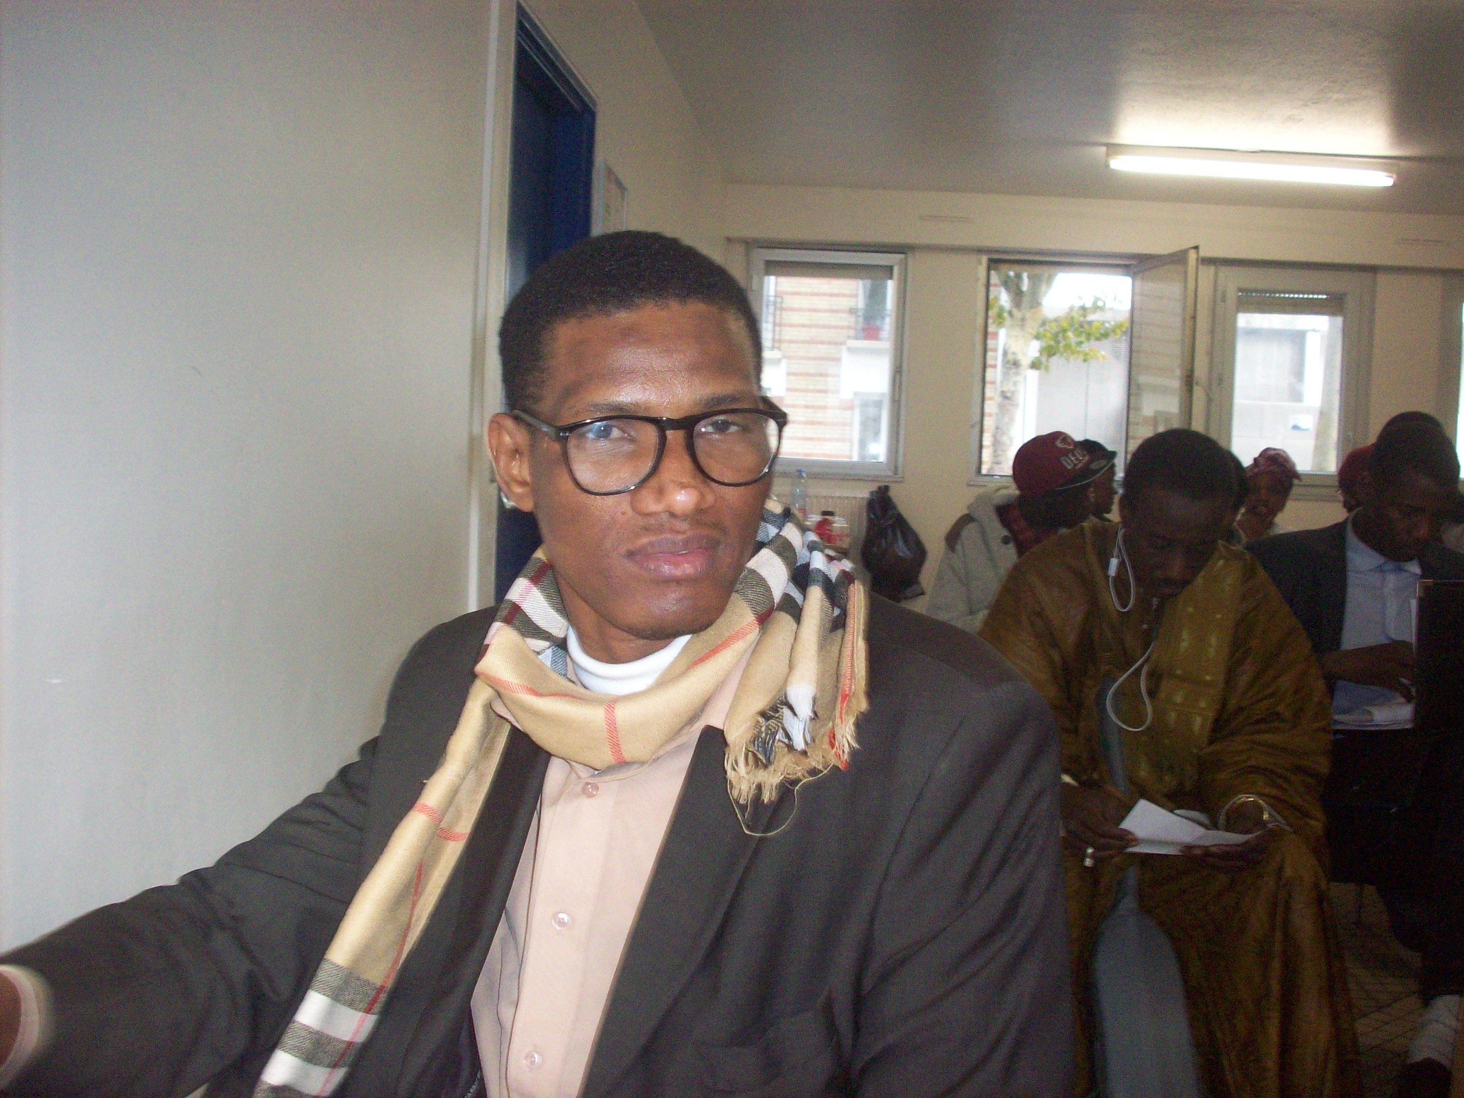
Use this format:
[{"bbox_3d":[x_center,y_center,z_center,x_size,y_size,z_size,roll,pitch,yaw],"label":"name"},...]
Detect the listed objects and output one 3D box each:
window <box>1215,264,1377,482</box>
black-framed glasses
[{"bbox_3d":[2.811,-0.869,7.850,0.785,1.070,0.090,2,3,2],"label":"window"},{"bbox_3d":[-0.054,-0.069,0.963,0.142,0.047,0.142,-4,11,-17],"label":"black-framed glasses"}]

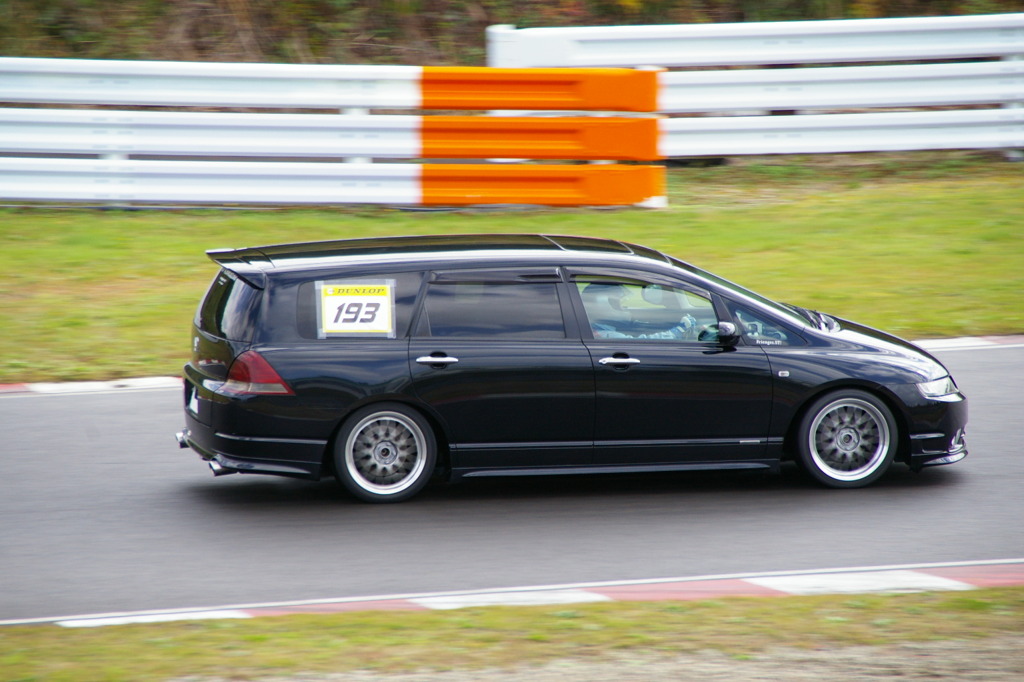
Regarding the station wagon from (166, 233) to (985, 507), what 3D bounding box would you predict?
[{"bbox_3d":[0.428,0.100,46.538,4.810,1.490,1.830,-2,6,-12],"label":"station wagon"}]

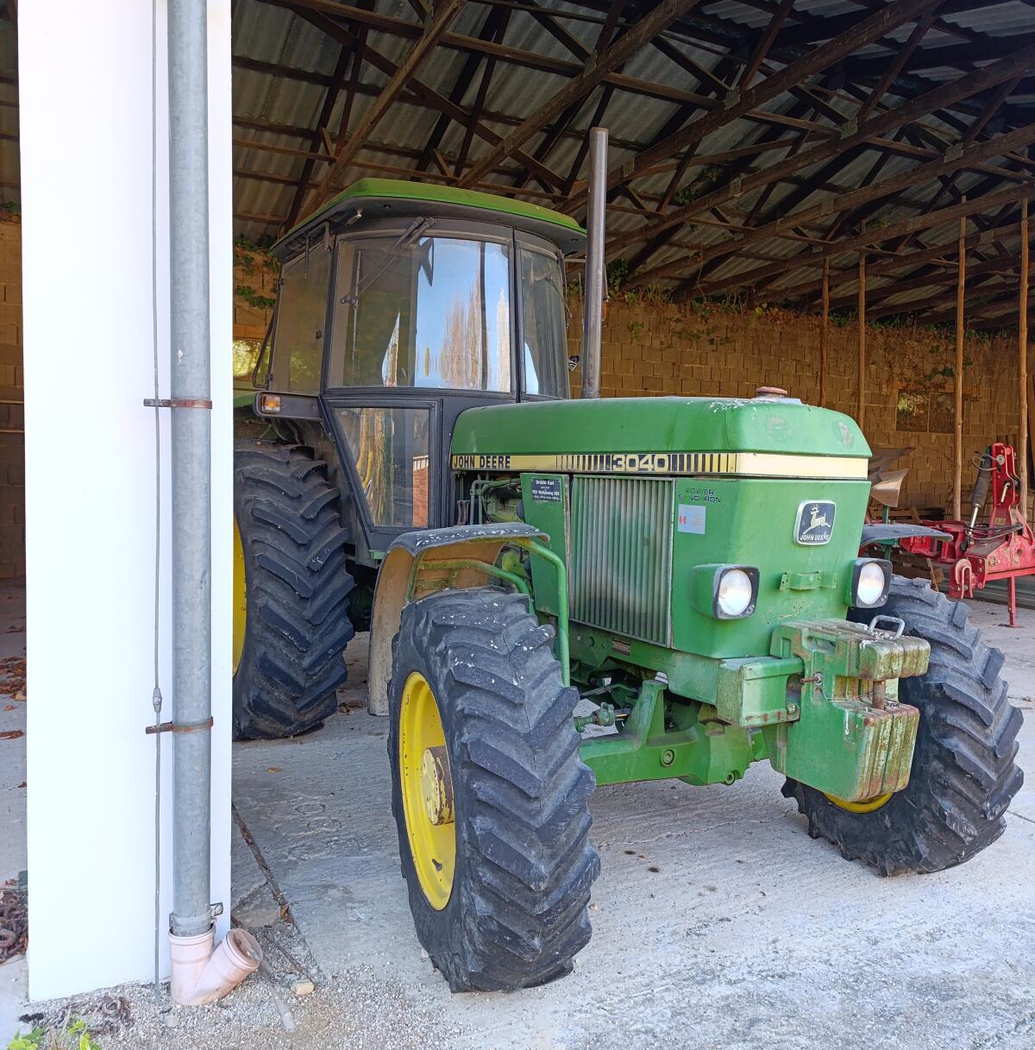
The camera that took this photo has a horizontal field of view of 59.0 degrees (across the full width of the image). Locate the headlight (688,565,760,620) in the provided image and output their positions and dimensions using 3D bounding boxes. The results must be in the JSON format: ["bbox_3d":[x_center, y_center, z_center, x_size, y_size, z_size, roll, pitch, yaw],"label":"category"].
[{"bbox_3d":[0.595,0.183,2.615,0.170,0.151,0.094,0,3,-30],"label":"headlight"}]

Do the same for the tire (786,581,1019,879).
[{"bbox_3d":[1.396,0.742,3.537,0.325,1.120,1.131,3,2,-20],"label":"tire"}]

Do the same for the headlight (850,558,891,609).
[{"bbox_3d":[1.087,0.181,2.889,0.170,0.153,0.086,0,3,-30],"label":"headlight"}]

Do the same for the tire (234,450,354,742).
[{"bbox_3d":[-1.360,0.341,5.012,0.460,1.619,1.627,0,3,-30],"label":"tire"}]

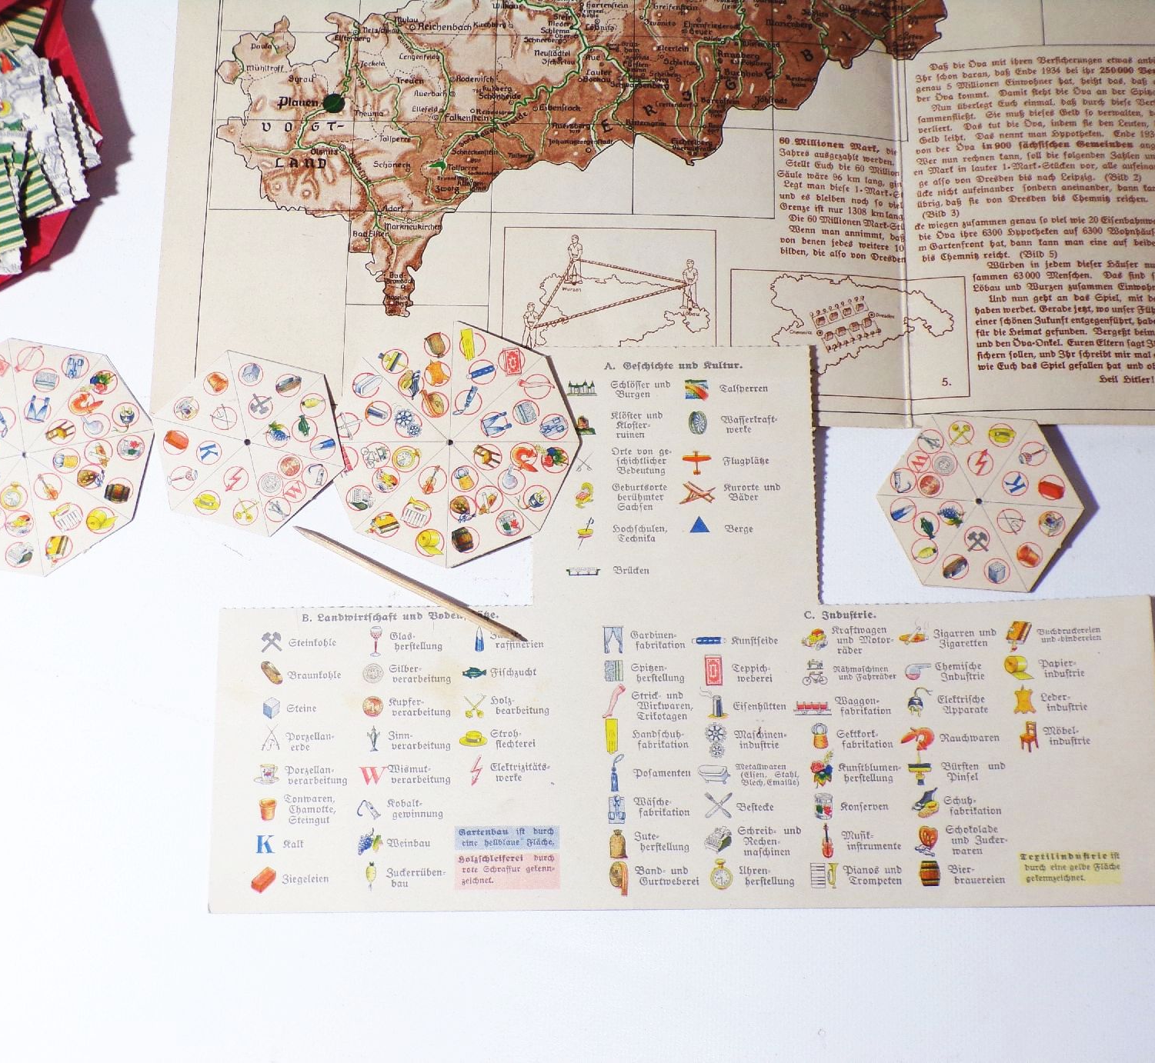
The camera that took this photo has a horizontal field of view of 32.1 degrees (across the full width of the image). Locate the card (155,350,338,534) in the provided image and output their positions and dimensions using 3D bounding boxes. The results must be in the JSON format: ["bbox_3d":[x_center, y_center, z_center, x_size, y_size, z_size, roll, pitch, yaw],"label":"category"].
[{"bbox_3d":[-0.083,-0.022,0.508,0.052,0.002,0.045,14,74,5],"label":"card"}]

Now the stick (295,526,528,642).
[{"bbox_3d":[-0.041,0.013,0.496,0.066,0.002,0.002,26,75,9],"label":"stick"}]

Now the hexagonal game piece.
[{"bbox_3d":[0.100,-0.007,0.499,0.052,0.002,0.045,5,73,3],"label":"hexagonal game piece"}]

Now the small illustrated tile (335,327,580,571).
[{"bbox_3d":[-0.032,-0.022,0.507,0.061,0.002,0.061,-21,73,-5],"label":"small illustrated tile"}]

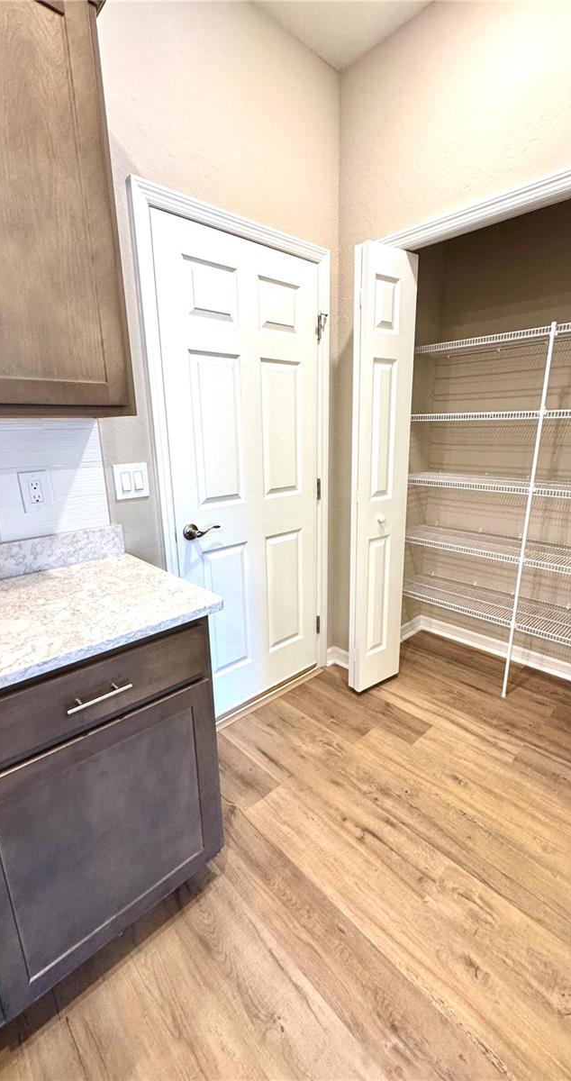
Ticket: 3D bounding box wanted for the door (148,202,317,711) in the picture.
[{"bbox_3d":[-0.146,-0.200,1.989,0.822,2.032,0.040,-14,20,-41],"label":"door"}]

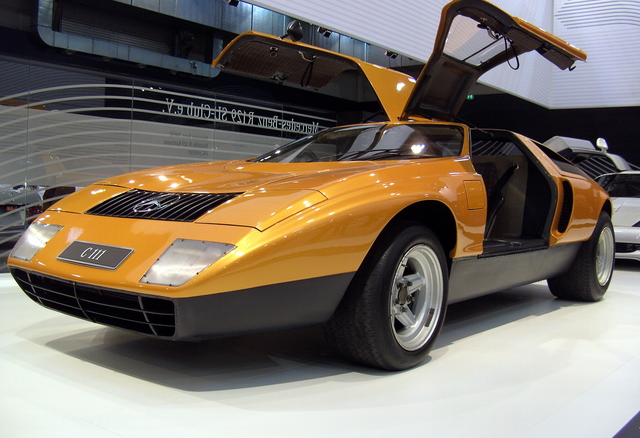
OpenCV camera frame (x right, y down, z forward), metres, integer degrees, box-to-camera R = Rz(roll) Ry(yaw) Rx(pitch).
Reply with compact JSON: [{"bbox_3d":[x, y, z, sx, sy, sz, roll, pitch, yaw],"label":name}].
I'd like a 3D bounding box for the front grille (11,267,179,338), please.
[{"bbox_3d":[-0.831,0.294,2.493,1.030,0.175,0.080,4,28,38],"label":"front grille"}]

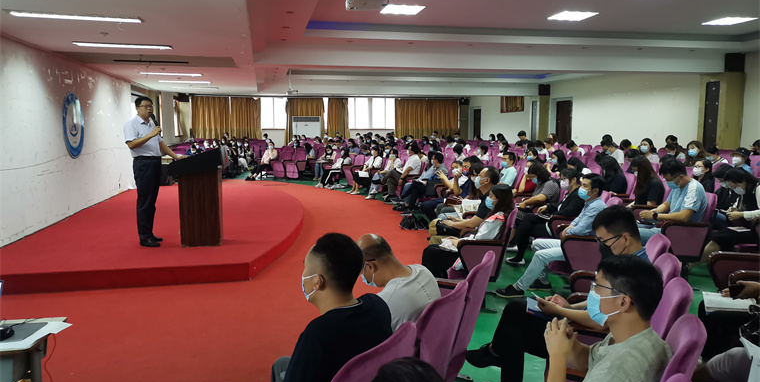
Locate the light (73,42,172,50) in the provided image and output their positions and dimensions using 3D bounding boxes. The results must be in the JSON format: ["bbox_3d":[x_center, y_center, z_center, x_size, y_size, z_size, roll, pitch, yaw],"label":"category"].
[{"bbox_3d":[-3.516,-2.025,7.871,1.200,0.080,0.300,-1,6,-12],"label":"light"}]

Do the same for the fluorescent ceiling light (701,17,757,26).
[{"bbox_3d":[5.719,-2.799,9.355,0.612,0.071,0.612,-1,6,-12],"label":"fluorescent ceiling light"}]

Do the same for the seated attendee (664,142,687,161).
[{"bbox_3d":[4.828,-0.254,9.760,0.750,1.120,0.470,0,6,2],"label":"seated attendee"}]

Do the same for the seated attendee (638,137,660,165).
[{"bbox_3d":[4.031,-0.209,8.954,0.750,1.200,0.480,0,6,-3],"label":"seated attendee"}]

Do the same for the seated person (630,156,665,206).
[{"bbox_3d":[2.897,0.195,6.388,0.760,1.180,0.470,1,6,10],"label":"seated person"}]

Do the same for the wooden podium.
[{"bbox_3d":[-2.218,0.053,7.003,0.632,1.153,0.714,-1,6,-12],"label":"wooden podium"}]

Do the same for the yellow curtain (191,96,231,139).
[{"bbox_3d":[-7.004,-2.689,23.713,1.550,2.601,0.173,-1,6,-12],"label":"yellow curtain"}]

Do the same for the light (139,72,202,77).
[{"bbox_3d":[-4.327,-2.438,11.843,1.200,0.080,0.300,-1,6,-12],"label":"light"}]

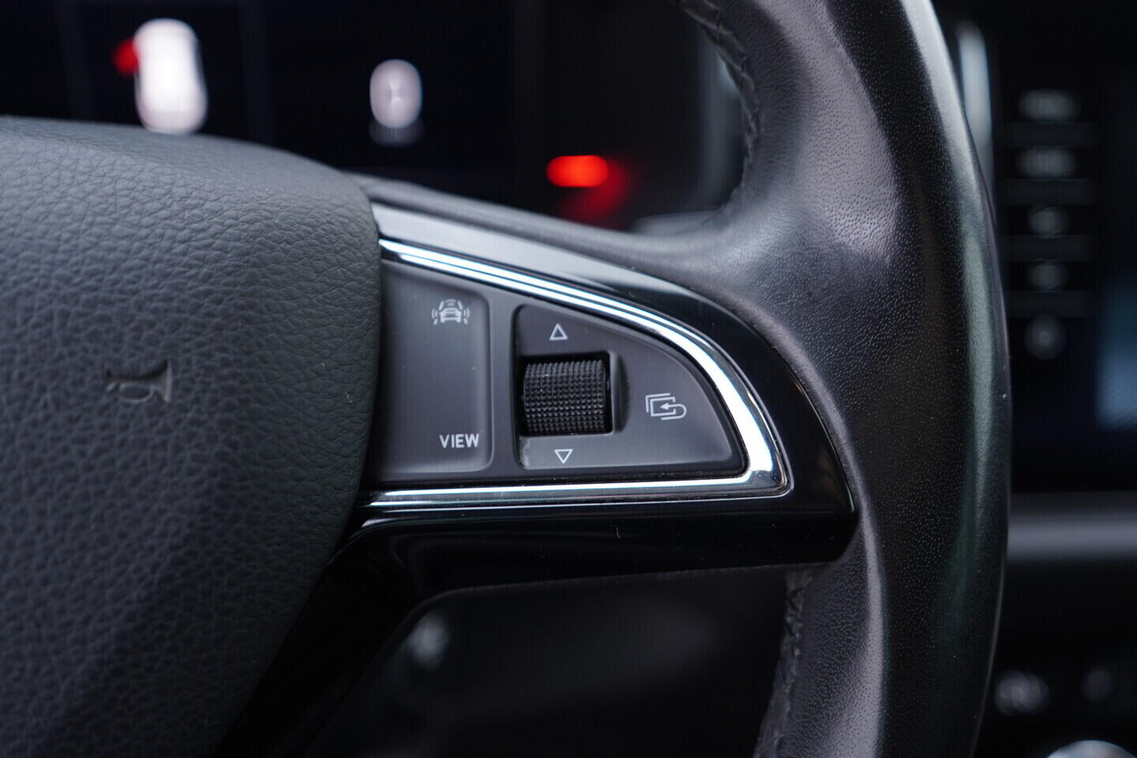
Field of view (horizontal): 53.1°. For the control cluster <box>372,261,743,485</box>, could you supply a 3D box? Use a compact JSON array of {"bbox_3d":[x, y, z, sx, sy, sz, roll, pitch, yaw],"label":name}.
[{"bbox_3d":[-0.002,-0.001,0.188,0.061,0.035,0.013,-2,-2,6],"label":"control cluster"}]

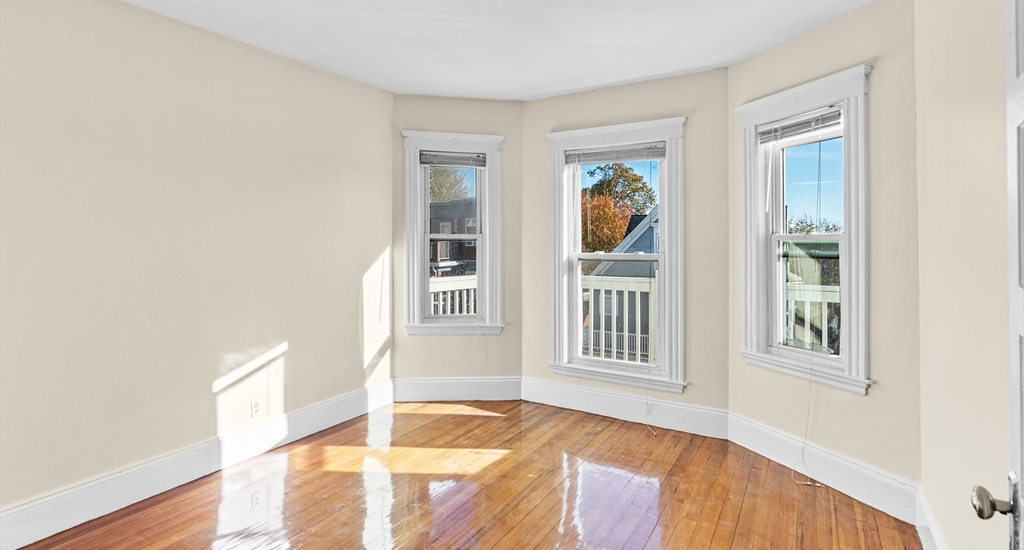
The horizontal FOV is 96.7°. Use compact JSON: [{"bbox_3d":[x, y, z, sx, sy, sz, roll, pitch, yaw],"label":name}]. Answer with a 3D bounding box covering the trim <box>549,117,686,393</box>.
[{"bbox_3d":[0.806,-0.150,3.655,1.072,2.030,0.140,1,2,28],"label":"trim"}]

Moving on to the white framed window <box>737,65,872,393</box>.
[{"bbox_3d":[1.750,-0.245,2.801,0.140,1.758,0.764,-1,2,-24],"label":"white framed window"}]

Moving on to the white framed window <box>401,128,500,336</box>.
[{"bbox_3d":[-0.510,-0.350,3.976,0.851,1.739,0.140,0,2,-6],"label":"white framed window"}]

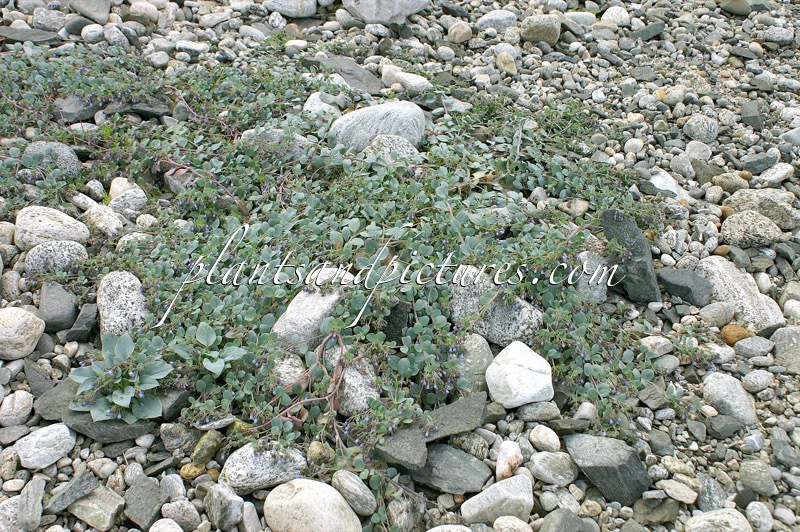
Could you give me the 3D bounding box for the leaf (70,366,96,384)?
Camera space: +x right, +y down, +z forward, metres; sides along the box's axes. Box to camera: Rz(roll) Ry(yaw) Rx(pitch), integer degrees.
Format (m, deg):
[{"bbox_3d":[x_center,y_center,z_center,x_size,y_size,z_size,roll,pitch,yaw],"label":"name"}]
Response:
[{"bbox_3d":[-0.645,0.223,1.900,0.050,0.012,0.037,-1,58,3],"label":"leaf"}]

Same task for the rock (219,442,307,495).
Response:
[{"bbox_3d":[-0.221,0.324,1.501,0.138,0.068,0.082,-7,39,-9],"label":"rock"}]

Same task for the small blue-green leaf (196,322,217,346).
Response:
[{"bbox_3d":[-0.415,0.147,2.000,0.041,0.012,0.050,2,82,-11],"label":"small blue-green leaf"}]

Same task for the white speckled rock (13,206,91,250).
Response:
[{"bbox_3d":[-0.802,-0.084,2.151,0.165,0.085,0.115,11,38,14],"label":"white speckled rock"}]

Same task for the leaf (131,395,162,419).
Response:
[{"bbox_3d":[-0.505,0.280,1.860,0.060,0.012,0.045,31,55,17],"label":"leaf"}]

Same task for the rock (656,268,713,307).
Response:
[{"bbox_3d":[0.615,0.046,2.007,0.120,0.050,0.075,23,43,27],"label":"rock"}]

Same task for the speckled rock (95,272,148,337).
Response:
[{"bbox_3d":[-0.613,0.089,2.070,0.106,0.110,0.130,-3,37,-5],"label":"speckled rock"}]

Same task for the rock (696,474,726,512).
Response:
[{"bbox_3d":[0.492,0.359,1.474,0.036,0.032,0.051,-16,41,-19],"label":"rock"}]

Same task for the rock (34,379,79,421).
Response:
[{"bbox_3d":[-0.599,0.234,1.639,0.076,0.022,0.080,9,39,12],"label":"rock"}]

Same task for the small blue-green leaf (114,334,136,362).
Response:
[{"bbox_3d":[-0.570,0.169,1.930,0.041,0.012,0.060,1,82,-6],"label":"small blue-green leaf"}]

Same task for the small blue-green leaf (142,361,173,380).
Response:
[{"bbox_3d":[-0.497,0.214,1.910,0.060,0.012,0.036,-11,60,0],"label":"small blue-green leaf"}]

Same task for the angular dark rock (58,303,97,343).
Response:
[{"bbox_3d":[-0.712,0.124,2.060,0.052,0.052,0.085,19,41,24],"label":"angular dark rock"}]

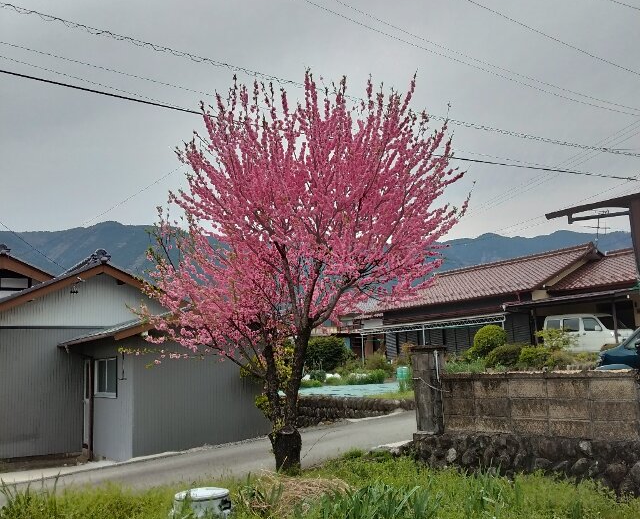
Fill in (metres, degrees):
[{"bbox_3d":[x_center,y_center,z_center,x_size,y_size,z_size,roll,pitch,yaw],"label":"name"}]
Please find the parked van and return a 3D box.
[{"bbox_3d":[11.904,3.347,29.500,3.400,1.880,1.480,-10,-12,44],"label":"parked van"}]

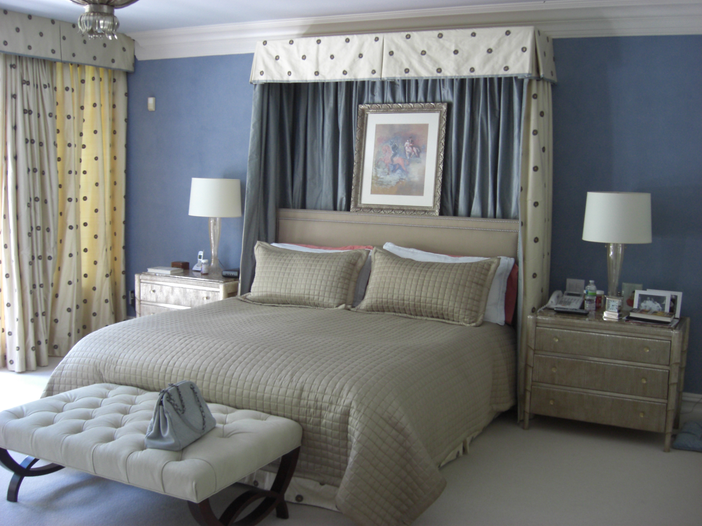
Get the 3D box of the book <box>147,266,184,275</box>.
[{"bbox_3d":[-1.534,0.062,6.402,0.237,0.028,0.177,5,9,25],"label":"book"}]

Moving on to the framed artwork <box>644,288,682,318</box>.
[{"bbox_3d":[1.983,0.260,4.908,0.219,0.166,0.021,5,-1,27],"label":"framed artwork"}]

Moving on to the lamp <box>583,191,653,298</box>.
[{"bbox_3d":[1.686,-0.060,4.905,0.419,0.786,0.419,5,9,27],"label":"lamp"}]

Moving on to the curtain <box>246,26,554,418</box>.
[{"bbox_3d":[0.283,-0.291,5.478,2.115,2.513,0.537,5,9,27],"label":"curtain"}]

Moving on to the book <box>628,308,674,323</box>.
[{"bbox_3d":[1.845,0.321,4.716,0.248,0.026,0.139,7,10,38],"label":"book"}]

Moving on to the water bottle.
[{"bbox_3d":[1.575,0.214,5.058,0.069,0.199,0.069,5,9,27],"label":"water bottle"}]

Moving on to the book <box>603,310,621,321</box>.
[{"bbox_3d":[1.639,0.325,4.798,0.100,0.051,0.128,5,9,27],"label":"book"}]

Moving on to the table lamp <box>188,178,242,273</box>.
[{"bbox_3d":[-1.103,-0.297,6.280,0.419,0.786,0.419,1,8,0],"label":"table lamp"}]

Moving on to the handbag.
[{"bbox_3d":[-0.748,0.656,3.425,0.158,0.243,0.353,3,8,14],"label":"handbag"}]

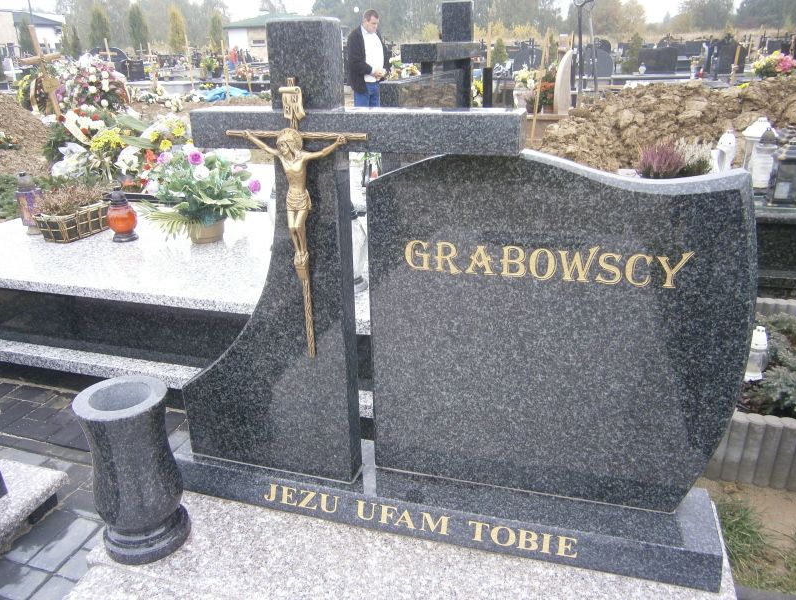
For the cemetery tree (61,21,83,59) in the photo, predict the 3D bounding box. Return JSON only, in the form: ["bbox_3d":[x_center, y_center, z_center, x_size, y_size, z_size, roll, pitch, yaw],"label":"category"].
[{"bbox_3d":[-12.063,-9.112,22.372,0.850,2.450,0.850,-12,25,-24],"label":"cemetery tree"}]

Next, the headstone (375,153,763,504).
[{"bbox_3d":[0.296,0.063,1.223,0.710,0.750,0.080,5,23,15],"label":"headstone"}]

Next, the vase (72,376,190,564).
[{"bbox_3d":[-0.565,0.363,1.295,0.182,0.356,0.182,5,23,15],"label":"vase"}]

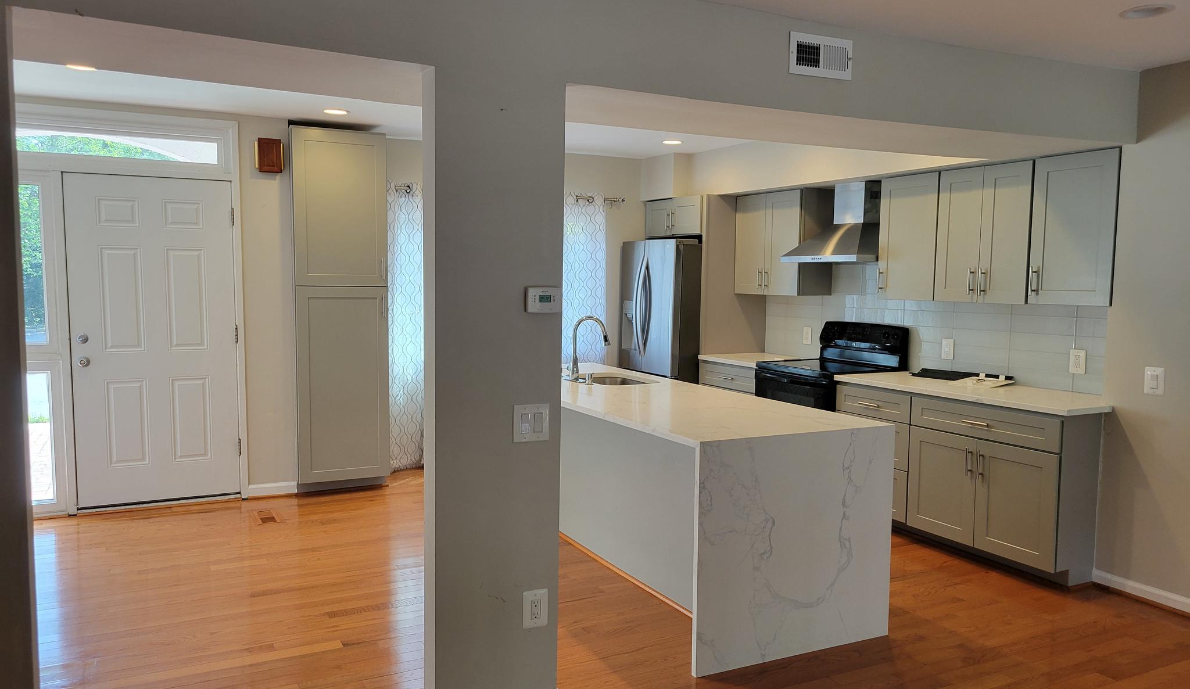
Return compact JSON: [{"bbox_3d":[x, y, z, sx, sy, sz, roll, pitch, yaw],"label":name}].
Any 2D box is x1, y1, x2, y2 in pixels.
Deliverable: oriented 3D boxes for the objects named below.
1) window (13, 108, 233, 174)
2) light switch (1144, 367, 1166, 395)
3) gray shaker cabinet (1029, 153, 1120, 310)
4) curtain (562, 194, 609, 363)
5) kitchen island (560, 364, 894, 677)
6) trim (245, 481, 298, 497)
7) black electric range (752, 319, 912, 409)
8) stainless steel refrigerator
[{"bbox_3d":[-2.888,-1.227,5.447,1.270,0.337,0.093,-1,5,-26],"label":"window"},{"bbox_3d":[2.583,0.171,4.126,0.010,0.128,0.089,-2,5,-26],"label":"light switch"},{"bbox_3d":[2.545,-0.579,4.563,0.330,0.755,0.455,-1,5,-26],"label":"gray shaker cabinet"},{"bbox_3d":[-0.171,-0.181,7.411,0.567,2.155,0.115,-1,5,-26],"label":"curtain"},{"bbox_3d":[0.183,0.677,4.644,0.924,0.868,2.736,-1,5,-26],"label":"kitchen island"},{"bbox_3d":[-2.151,0.967,5.968,0.313,0.083,0.015,-2,5,-26],"label":"trim"},{"bbox_3d":[1.591,0.455,6.079,0.687,1.179,0.772,-2,5,-26],"label":"black electric range"},{"bbox_3d":[0.763,0.034,7.484,0.843,1.789,0.888,-2,5,-26],"label":"stainless steel refrigerator"}]

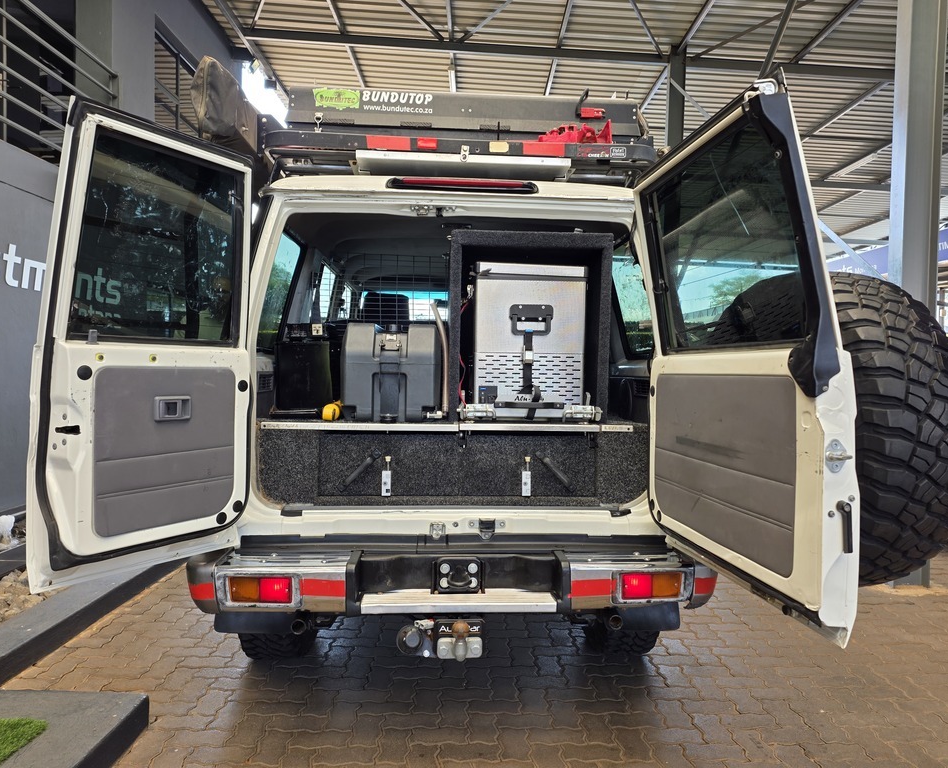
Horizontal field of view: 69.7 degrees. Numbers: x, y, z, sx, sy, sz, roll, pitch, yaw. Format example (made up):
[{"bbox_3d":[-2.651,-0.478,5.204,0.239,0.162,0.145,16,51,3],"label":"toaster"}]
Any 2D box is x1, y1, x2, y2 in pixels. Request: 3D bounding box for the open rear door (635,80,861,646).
[{"bbox_3d":[0.689,-0.060,1.920,0.200,1.250,0.870,1,1,-7],"label":"open rear door"}]

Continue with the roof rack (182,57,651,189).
[{"bbox_3d":[-0.218,-0.861,3.198,1.500,0.380,2.000,1,1,-4],"label":"roof rack"}]

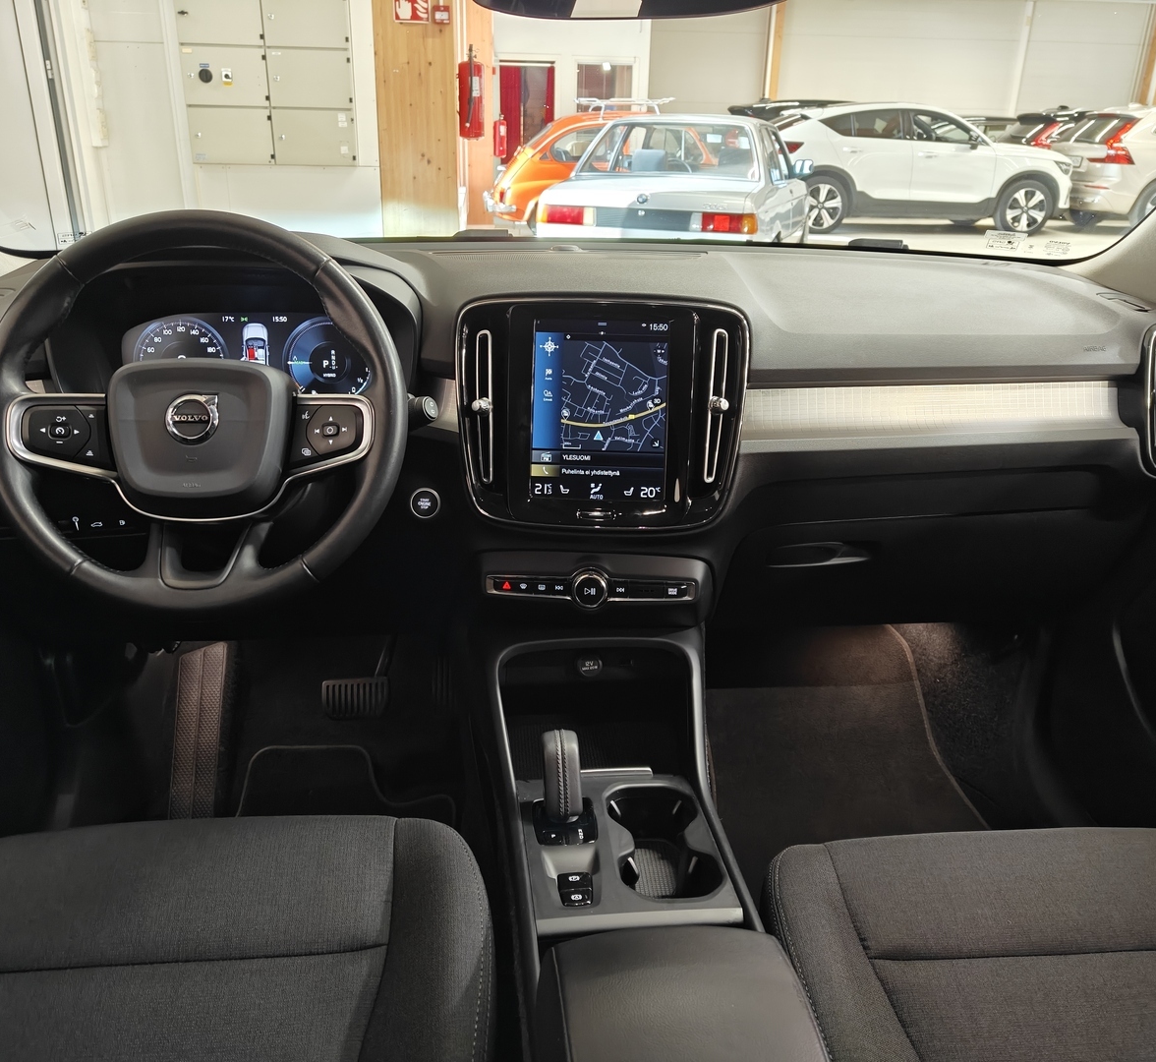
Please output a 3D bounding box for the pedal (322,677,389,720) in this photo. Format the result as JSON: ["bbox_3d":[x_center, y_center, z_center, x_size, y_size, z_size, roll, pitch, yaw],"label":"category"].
[{"bbox_3d":[-0.313,0.236,1.388,0.092,0.062,0.028,-1,-12,-6],"label":"pedal"}]

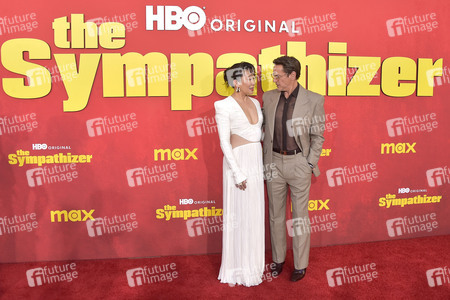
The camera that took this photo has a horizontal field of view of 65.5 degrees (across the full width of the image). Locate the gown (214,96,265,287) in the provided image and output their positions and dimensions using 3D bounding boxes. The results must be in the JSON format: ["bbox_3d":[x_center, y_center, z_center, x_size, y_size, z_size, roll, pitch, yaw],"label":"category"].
[{"bbox_3d":[0.115,0.315,2.760,0.430,1.450,0.350,-6,8,-40],"label":"gown"}]

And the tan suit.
[{"bbox_3d":[0.530,0.221,2.790,0.540,1.470,0.330,3,7,28],"label":"tan suit"}]

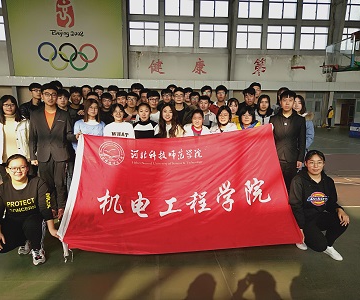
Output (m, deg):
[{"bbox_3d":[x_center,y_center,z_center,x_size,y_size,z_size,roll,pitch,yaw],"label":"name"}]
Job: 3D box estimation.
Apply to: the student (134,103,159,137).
[{"bbox_3d":[-0.506,0.108,4.218,0.430,1.560,0.300,0,9,-6],"label":"student"}]

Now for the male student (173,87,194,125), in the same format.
[{"bbox_3d":[0.005,-0.096,4.737,0.470,1.819,0.300,1,9,0],"label":"male student"}]

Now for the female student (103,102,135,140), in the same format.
[{"bbox_3d":[-0.849,0.127,4.097,0.430,1.552,0.300,-1,9,-11],"label":"female student"}]

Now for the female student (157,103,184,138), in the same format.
[{"bbox_3d":[-0.141,0.127,4.147,0.430,1.553,0.300,0,9,-2],"label":"female student"}]

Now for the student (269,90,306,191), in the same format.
[{"bbox_3d":[1.449,0.073,3.982,0.470,1.745,0.300,4,9,20],"label":"student"}]

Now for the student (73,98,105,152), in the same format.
[{"bbox_3d":[-1.209,0.113,3.972,0.450,1.609,0.320,-2,9,-17],"label":"student"}]

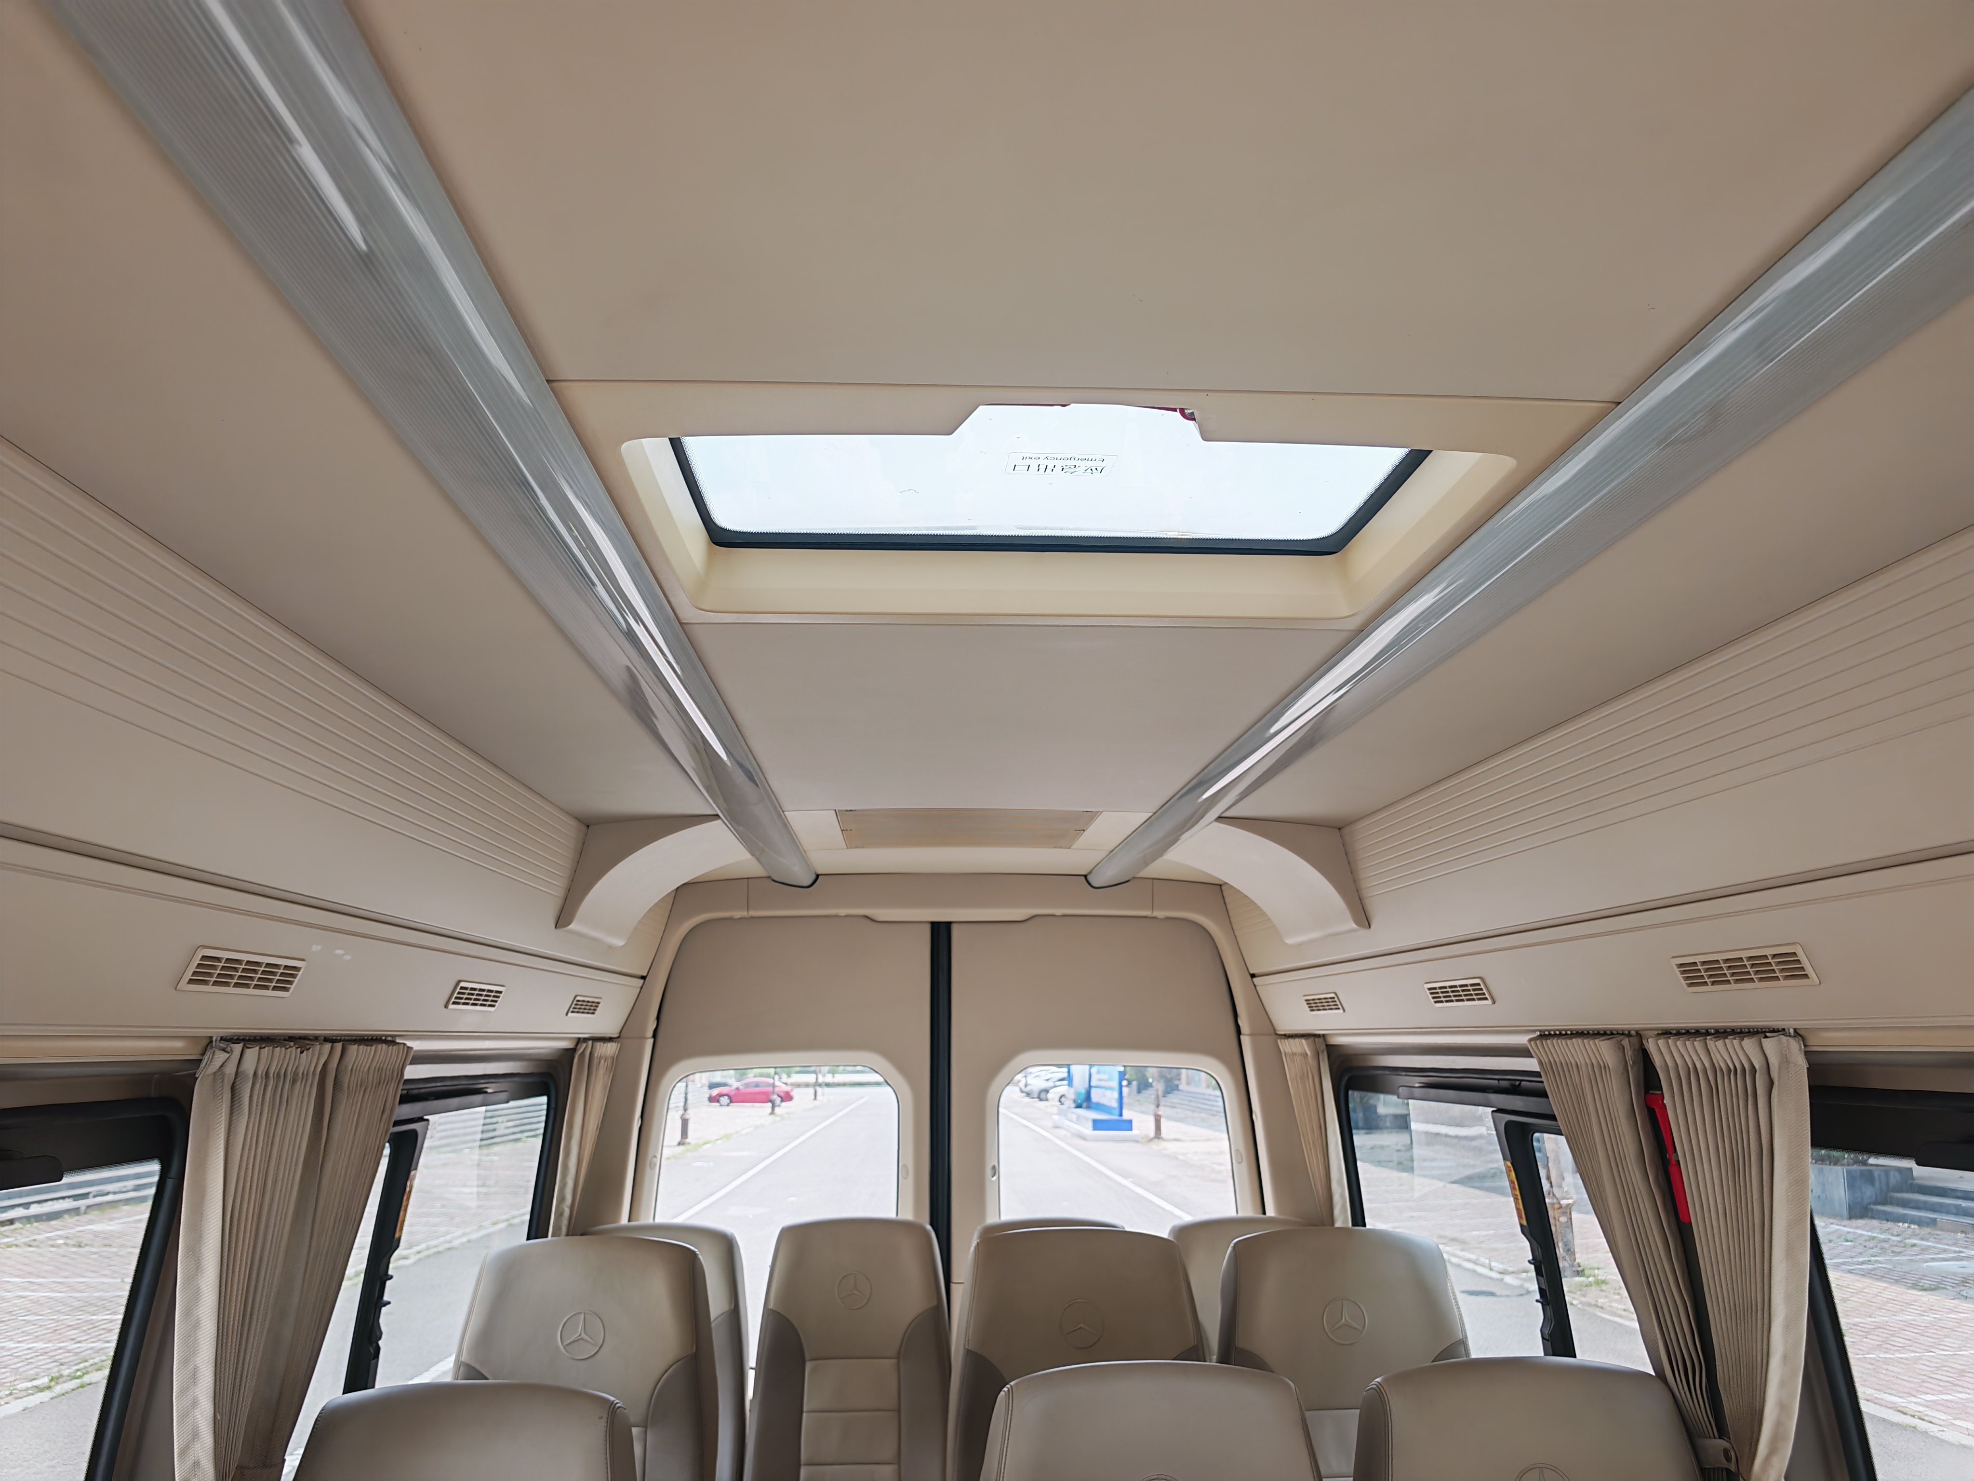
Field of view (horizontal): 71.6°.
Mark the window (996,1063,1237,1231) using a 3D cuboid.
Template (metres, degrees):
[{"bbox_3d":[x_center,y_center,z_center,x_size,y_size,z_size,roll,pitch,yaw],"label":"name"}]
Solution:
[{"bbox_3d":[0.316,1.135,3.320,0.580,0.680,0.040,0,-12,-3],"label":"window"}]

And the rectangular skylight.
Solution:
[{"bbox_3d":[0.052,-0.228,1.128,0.610,0.050,0.390,0,-12,-3],"label":"rectangular skylight"}]

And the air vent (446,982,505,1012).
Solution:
[{"bbox_3d":[-0.810,0.409,2.182,0.020,0.046,0.238,26,-12,2],"label":"air vent"}]

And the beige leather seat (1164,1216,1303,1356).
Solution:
[{"bbox_3d":[0.593,1.538,2.705,0.440,1.090,0.660,0,-12,-3],"label":"beige leather seat"}]

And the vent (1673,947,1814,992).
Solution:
[{"bbox_3d":[0.818,0.249,1.486,0.020,0.046,0.238,-22,-10,-8],"label":"vent"}]

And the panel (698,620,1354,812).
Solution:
[{"bbox_3d":[0.006,0.003,1.906,0.680,0.030,1.150,0,-12,-3],"label":"panel"}]

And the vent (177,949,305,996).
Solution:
[{"bbox_3d":[-0.764,0.242,1.415,0.020,0.046,0.238,26,-12,2],"label":"vent"}]

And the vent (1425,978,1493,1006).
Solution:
[{"bbox_3d":[0.773,0.414,2.245,0.020,0.046,0.238,-22,-10,-8],"label":"vent"}]

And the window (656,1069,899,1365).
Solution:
[{"bbox_3d":[-0.498,1.130,3.273,0.580,0.680,0.040,0,-12,-3],"label":"window"}]

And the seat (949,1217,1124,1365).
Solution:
[{"bbox_3d":[0.145,1.496,2.534,0.430,1.120,0.640,0,-12,-3],"label":"seat"}]

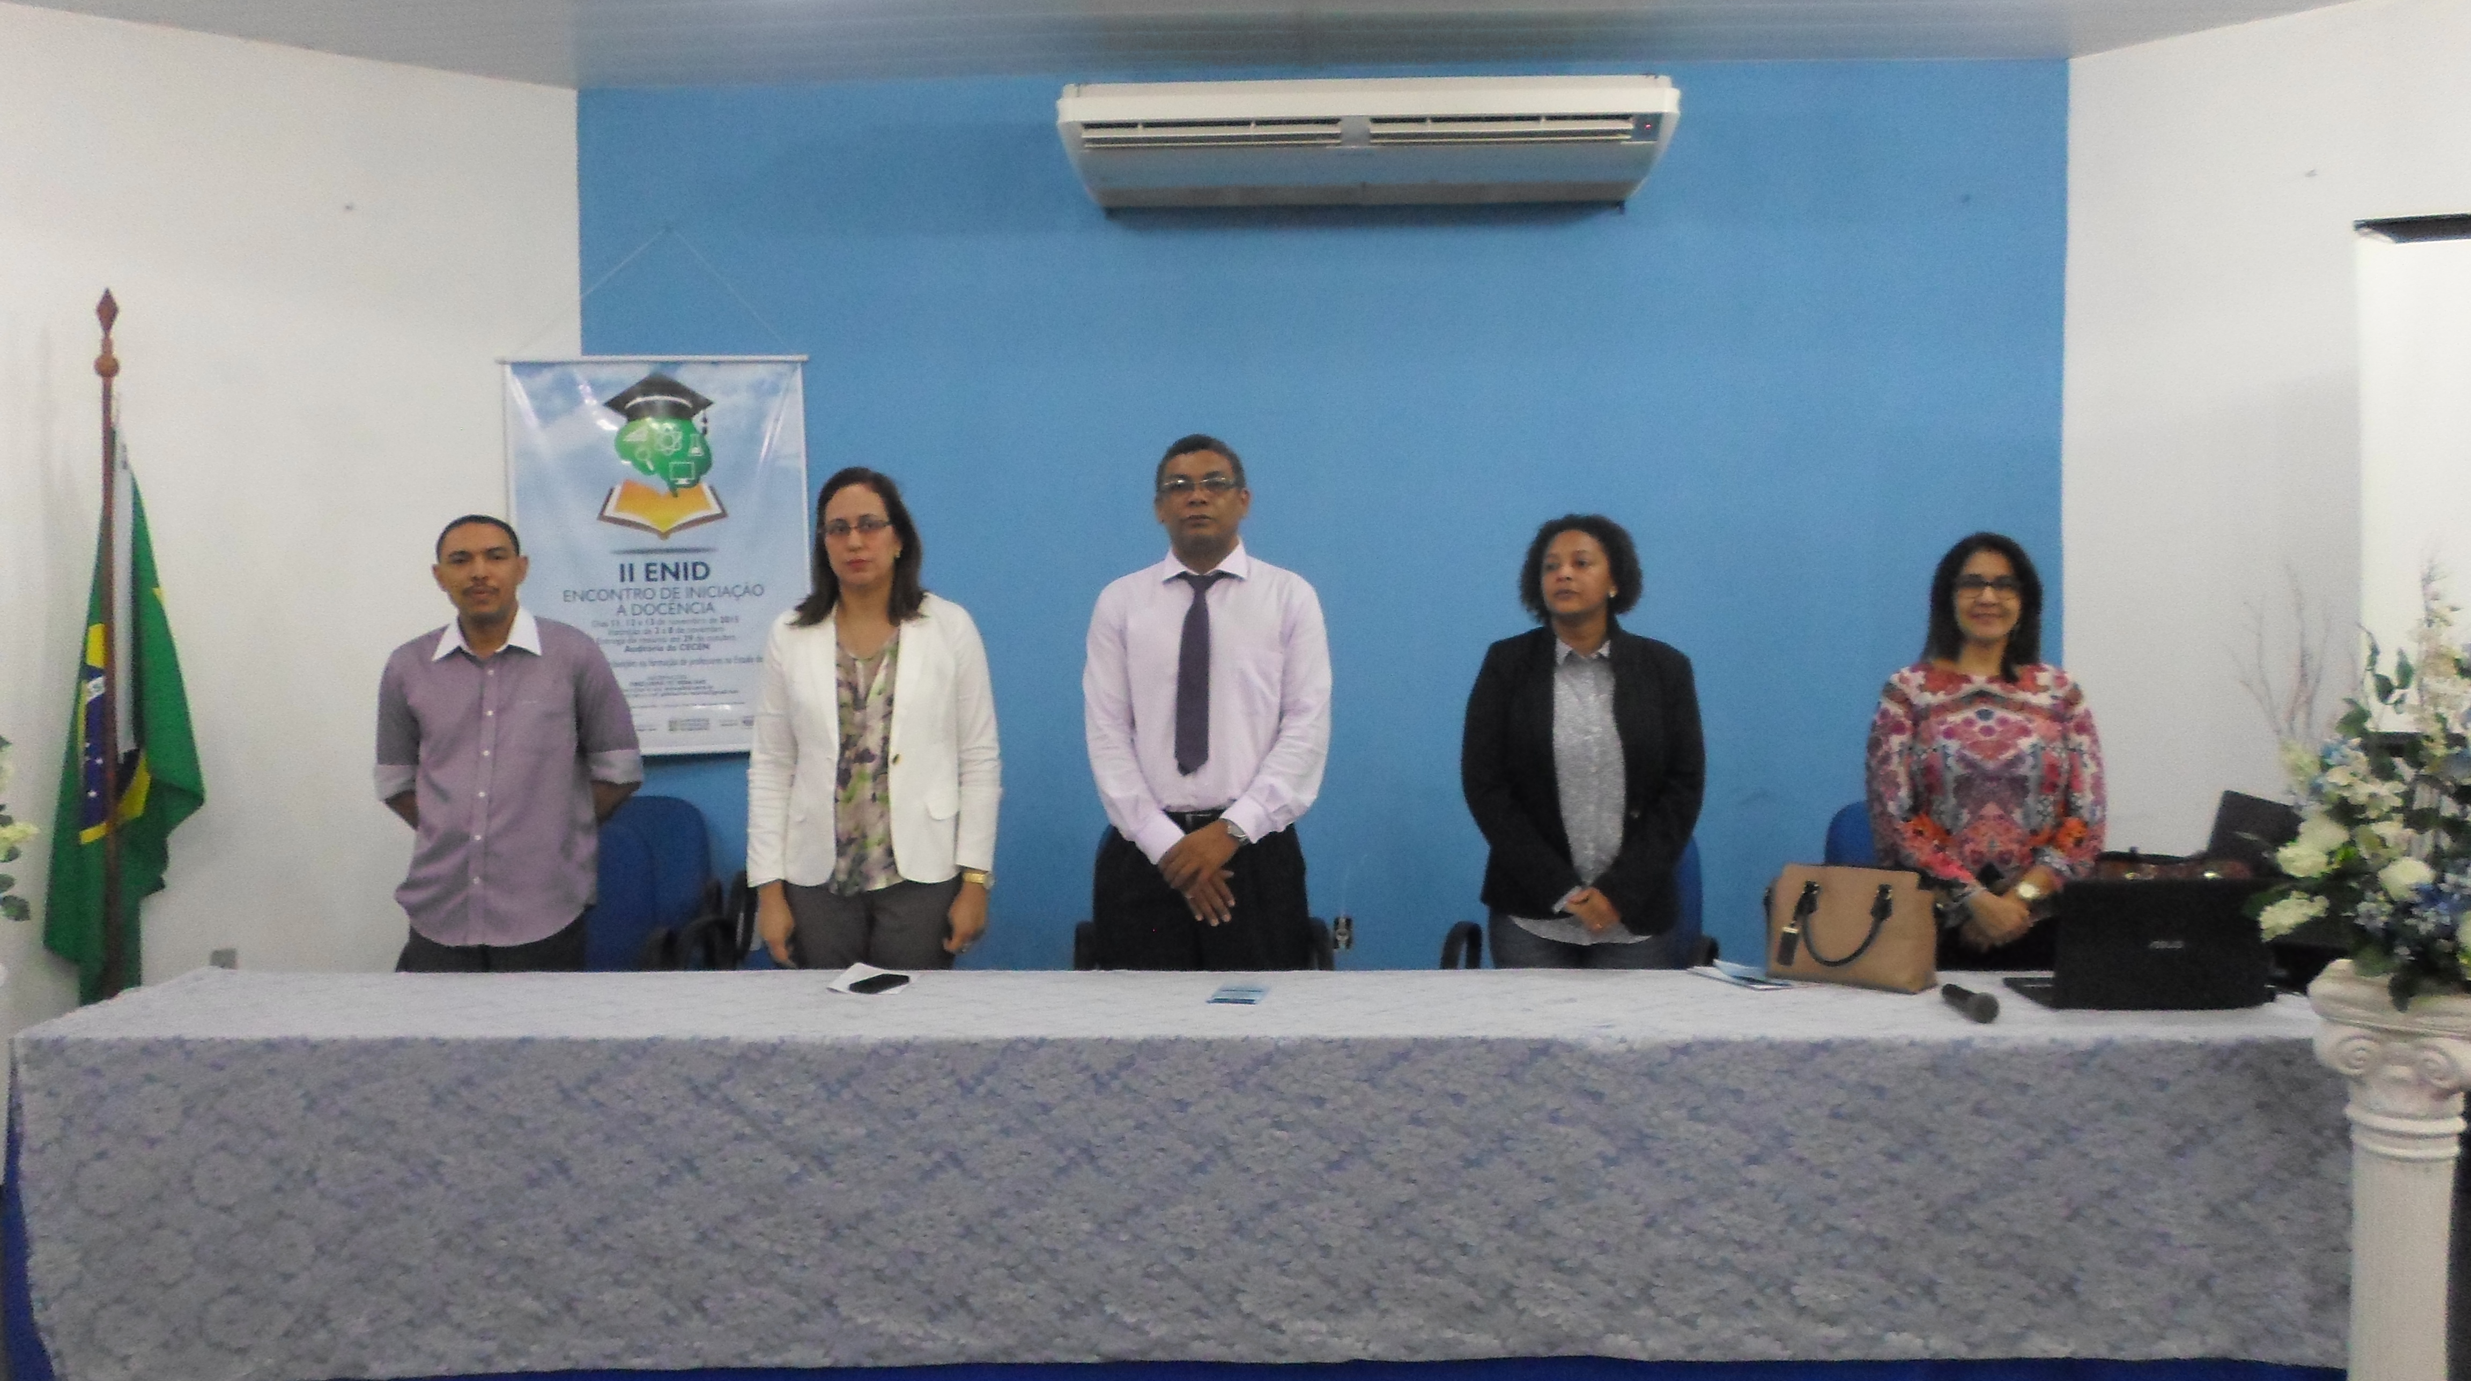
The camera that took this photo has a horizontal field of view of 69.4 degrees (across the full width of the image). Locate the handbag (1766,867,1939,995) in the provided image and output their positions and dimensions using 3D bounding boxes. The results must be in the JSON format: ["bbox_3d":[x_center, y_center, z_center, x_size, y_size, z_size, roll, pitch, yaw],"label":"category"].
[{"bbox_3d":[1.161,0.439,3.378,0.285,0.225,0.130,1,3,27],"label":"handbag"}]

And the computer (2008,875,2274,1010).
[{"bbox_3d":[1.616,0.436,3.219,0.380,0.240,0.320,0,3,1],"label":"computer"}]

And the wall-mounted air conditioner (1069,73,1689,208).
[{"bbox_3d":[0.347,-1.537,5.034,1.650,0.210,0.680,0,3,3],"label":"wall-mounted air conditioner"}]

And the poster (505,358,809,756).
[{"bbox_3d":[-1.786,-0.403,5.506,0.920,1.220,0.040,0,3,0],"label":"poster"}]

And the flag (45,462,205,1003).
[{"bbox_3d":[-2.840,0.132,4.563,0.360,1.440,0.220,-1,3,-12],"label":"flag"}]

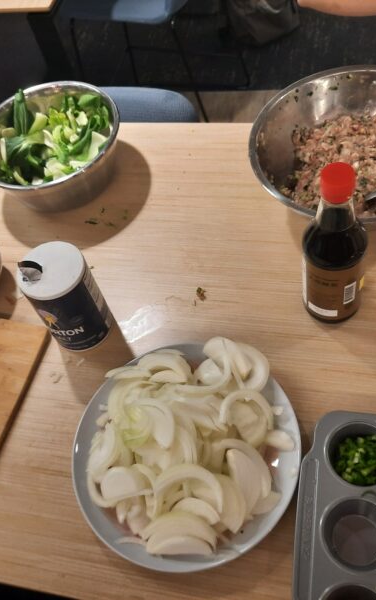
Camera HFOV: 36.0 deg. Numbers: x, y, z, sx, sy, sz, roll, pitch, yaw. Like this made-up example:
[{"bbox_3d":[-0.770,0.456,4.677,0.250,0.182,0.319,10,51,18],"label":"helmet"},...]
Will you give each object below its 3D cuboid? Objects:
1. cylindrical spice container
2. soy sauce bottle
[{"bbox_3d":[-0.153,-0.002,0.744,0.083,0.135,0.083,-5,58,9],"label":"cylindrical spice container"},{"bbox_3d":[0.168,-0.061,0.657,0.075,0.228,0.075,-5,58,9],"label":"soy sauce bottle"}]

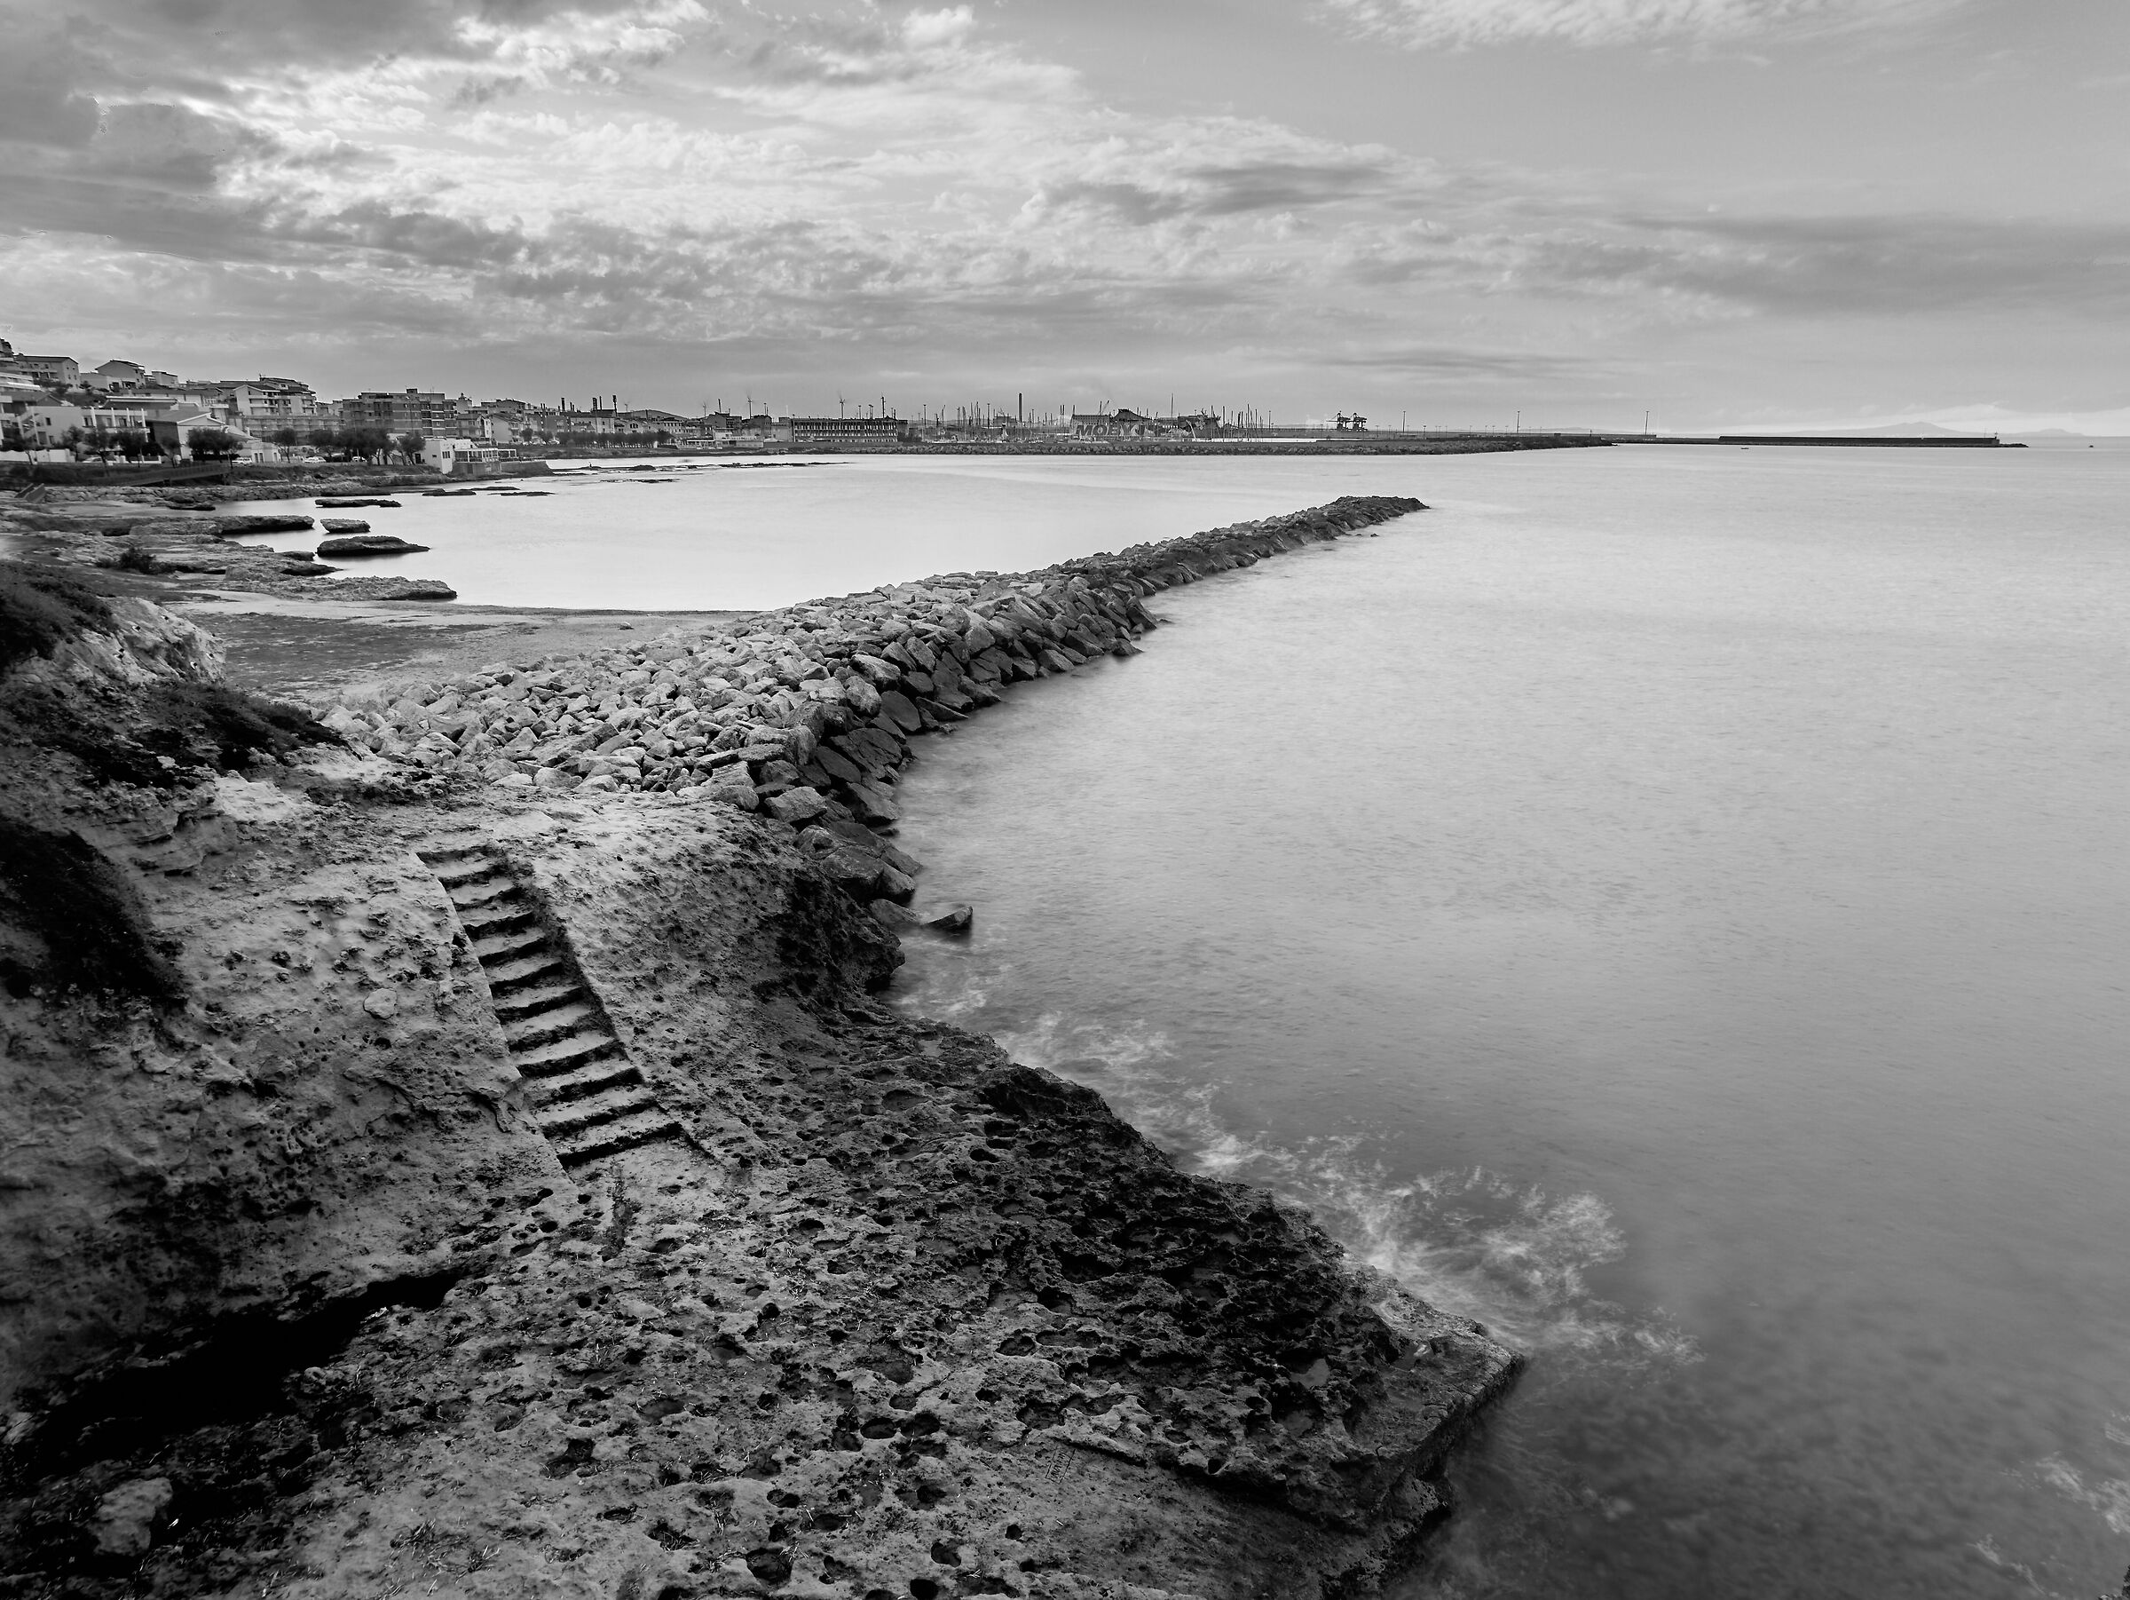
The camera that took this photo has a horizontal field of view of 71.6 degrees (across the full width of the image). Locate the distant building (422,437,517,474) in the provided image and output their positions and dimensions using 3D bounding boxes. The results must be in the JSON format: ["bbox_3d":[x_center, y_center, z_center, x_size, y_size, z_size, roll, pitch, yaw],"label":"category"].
[{"bbox_3d":[-106.867,-61.678,265.167,6.600,5.880,14.800,11,18,38],"label":"distant building"}]

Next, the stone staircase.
[{"bbox_3d":[-5.599,2.000,15.127,1.150,2.136,4.229,-13,19,-42],"label":"stone staircase"}]

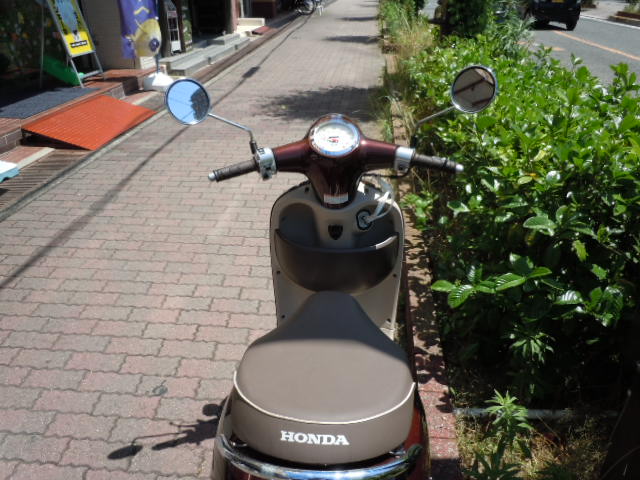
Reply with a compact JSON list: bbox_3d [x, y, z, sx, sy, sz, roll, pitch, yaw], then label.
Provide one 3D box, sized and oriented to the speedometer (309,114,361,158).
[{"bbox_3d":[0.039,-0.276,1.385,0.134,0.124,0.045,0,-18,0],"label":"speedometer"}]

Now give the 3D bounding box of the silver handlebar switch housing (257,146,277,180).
[{"bbox_3d":[-0.141,-0.201,1.360,0.046,0.075,0.055,-13,29,-6],"label":"silver handlebar switch housing"}]

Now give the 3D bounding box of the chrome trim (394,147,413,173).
[{"bbox_3d":[0.218,-0.211,1.357,0.043,0.058,0.050,9,28,8],"label":"chrome trim"}]

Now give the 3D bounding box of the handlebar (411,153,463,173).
[{"bbox_3d":[0.305,-0.199,1.339,0.128,0.034,0.034,16,30,12],"label":"handlebar"}]

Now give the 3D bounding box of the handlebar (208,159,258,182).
[{"bbox_3d":[-0.228,-0.181,1.345,0.122,0.034,0.034,-19,31,-11],"label":"handlebar"}]

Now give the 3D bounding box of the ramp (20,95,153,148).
[{"bbox_3d":[-2.162,-1.163,5.021,0.665,0.176,1.370,3,27,6],"label":"ramp"}]

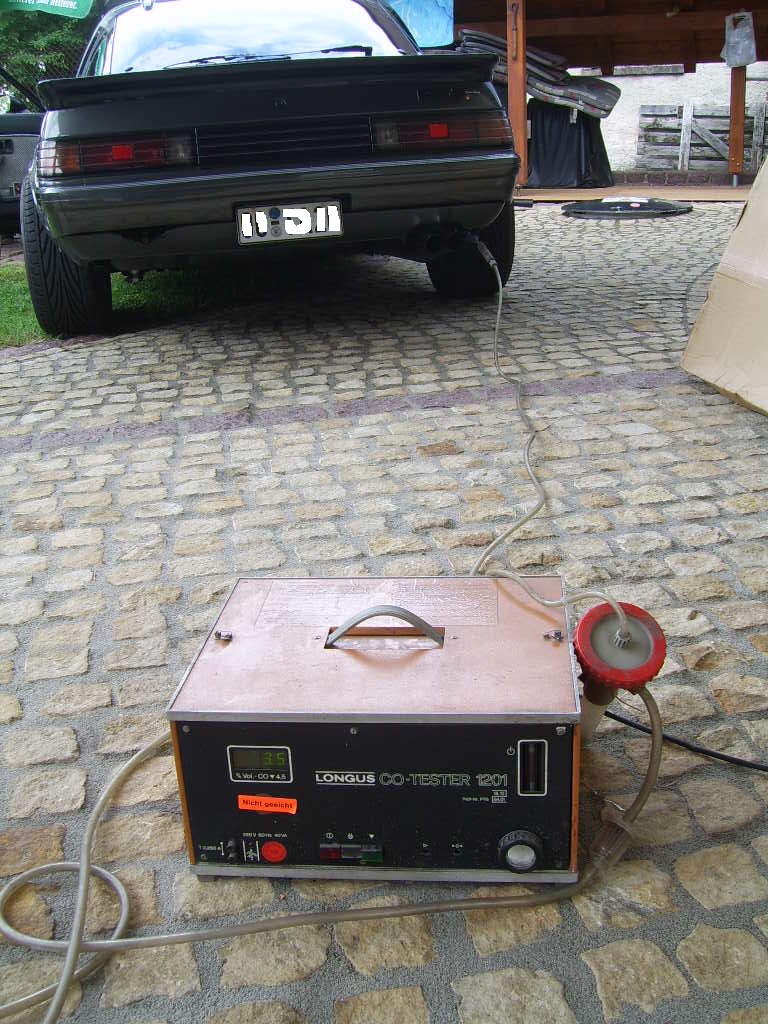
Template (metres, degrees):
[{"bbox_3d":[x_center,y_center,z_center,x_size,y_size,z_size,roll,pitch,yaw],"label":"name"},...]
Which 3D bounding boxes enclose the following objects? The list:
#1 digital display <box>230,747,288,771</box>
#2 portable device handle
[{"bbox_3d":[-0.119,0.238,1.082,0.056,0.025,0.008,-1,22,7],"label":"digital display"},{"bbox_3d":[0.001,0.123,1.186,0.126,0.045,0.022,-1,22,7],"label":"portable device handle"}]

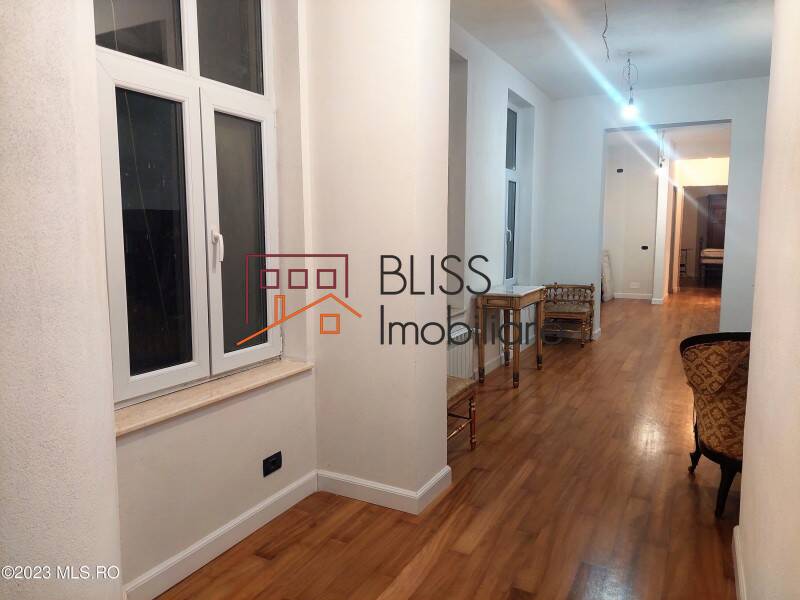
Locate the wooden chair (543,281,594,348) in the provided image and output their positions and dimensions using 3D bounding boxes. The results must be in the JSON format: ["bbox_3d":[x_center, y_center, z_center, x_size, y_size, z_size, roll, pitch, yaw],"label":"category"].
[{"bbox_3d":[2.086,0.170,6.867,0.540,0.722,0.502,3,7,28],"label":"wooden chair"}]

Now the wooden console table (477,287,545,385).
[{"bbox_3d":[1.040,0.315,5.131,0.395,0.799,0.885,3,7,28],"label":"wooden console table"}]

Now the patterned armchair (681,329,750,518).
[{"bbox_3d":[1.694,0.548,2.578,0.670,0.875,0.650,2,7,18],"label":"patterned armchair"}]

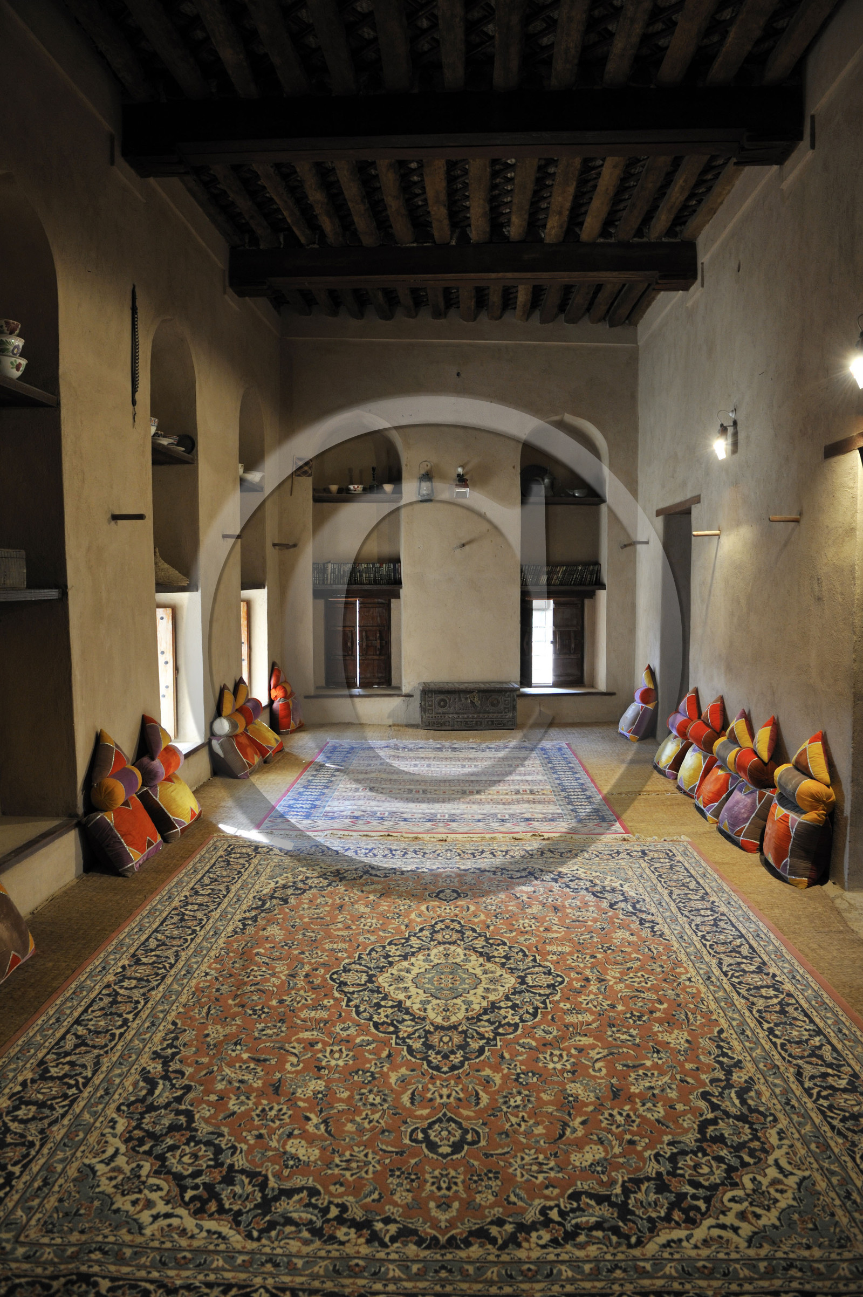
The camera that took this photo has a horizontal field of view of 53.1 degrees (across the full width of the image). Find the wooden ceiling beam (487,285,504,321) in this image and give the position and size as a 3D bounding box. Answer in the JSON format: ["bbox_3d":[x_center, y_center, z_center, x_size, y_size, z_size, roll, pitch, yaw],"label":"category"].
[{"bbox_3d":[0.637,-3.594,8.569,0.150,0.155,1.737,0,4,3],"label":"wooden ceiling beam"}]

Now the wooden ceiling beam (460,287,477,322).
[{"bbox_3d":[0.355,-3.592,8.576,0.150,0.155,1.737,0,4,4],"label":"wooden ceiling beam"}]

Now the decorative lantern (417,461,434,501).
[{"bbox_3d":[-0.057,-1.728,8.917,0.167,0.417,0.150,0,4,-4],"label":"decorative lantern"}]

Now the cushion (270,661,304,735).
[{"bbox_3d":[-1.511,0.491,9.088,0.291,0.742,0.528,0,4,2],"label":"cushion"}]

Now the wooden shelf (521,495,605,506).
[{"bbox_3d":[1.382,-1.582,9.310,0.918,0.054,0.360,0,4,-4],"label":"wooden shelf"}]

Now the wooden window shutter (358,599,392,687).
[{"bbox_3d":[-0.643,-0.066,9.846,0.374,1.003,0.045,0,4,-4],"label":"wooden window shutter"}]

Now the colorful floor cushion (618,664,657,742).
[{"bbox_3d":[2.002,0.508,8.400,0.250,0.700,0.516,0,4,2],"label":"colorful floor cushion"}]

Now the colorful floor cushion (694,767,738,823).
[{"bbox_3d":[1.831,0.878,5.347,0.127,0.348,0.389,38,3,-1],"label":"colorful floor cushion"}]

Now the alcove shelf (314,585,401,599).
[{"bbox_3d":[-0.787,-0.610,9.233,0.939,0.141,0.360,0,4,-4],"label":"alcove shelf"}]

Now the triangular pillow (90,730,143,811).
[{"bbox_3d":[-1.584,0.605,4.403,0.161,0.368,0.335,-10,3,2],"label":"triangular pillow"}]

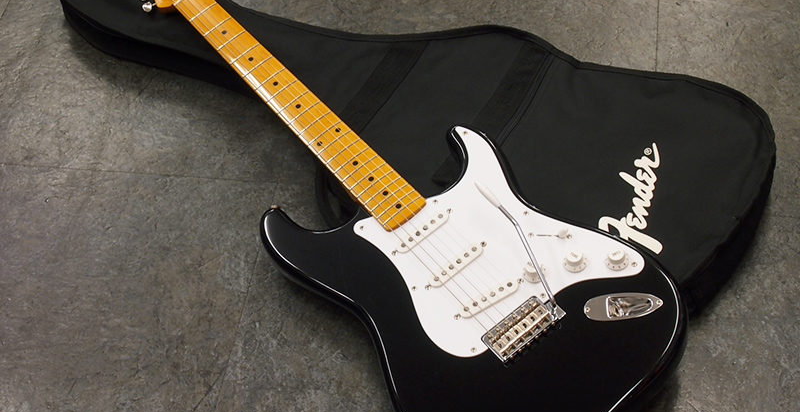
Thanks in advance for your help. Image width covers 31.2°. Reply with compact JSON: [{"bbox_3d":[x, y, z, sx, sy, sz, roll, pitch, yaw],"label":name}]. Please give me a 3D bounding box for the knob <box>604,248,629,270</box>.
[{"bbox_3d":[0.227,0.054,1.500,0.025,0.014,0.025,-6,56,9],"label":"knob"}]

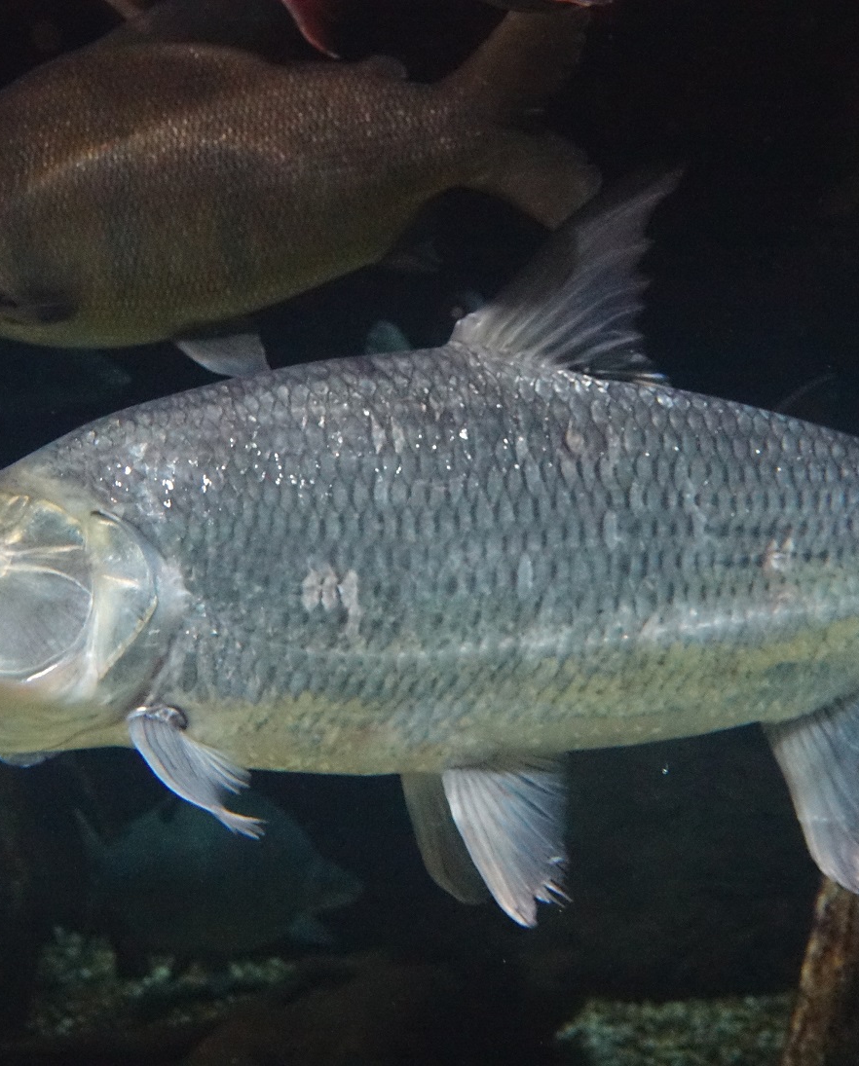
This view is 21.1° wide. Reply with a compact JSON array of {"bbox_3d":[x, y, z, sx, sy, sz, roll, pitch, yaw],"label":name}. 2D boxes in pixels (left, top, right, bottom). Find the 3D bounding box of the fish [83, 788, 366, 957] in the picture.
[{"bbox_3d":[-0.252,0.415,2.800,0.345,0.206,0.080,0,0,25],"label":"fish"}]

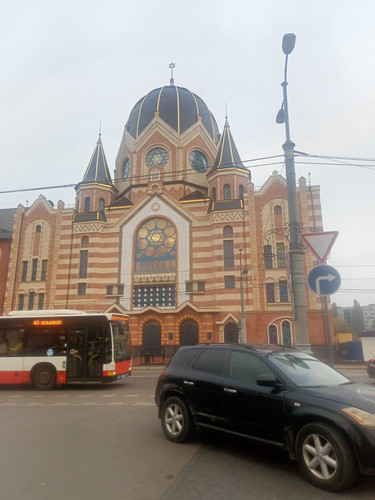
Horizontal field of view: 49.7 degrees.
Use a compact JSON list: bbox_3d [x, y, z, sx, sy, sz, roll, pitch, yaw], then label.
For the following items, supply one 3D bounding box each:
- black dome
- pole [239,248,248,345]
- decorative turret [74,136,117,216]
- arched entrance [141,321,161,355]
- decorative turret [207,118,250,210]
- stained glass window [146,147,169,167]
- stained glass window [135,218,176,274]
[{"bbox_3d":[-2.082,-17.187,54.608,12.280,11.480,12.280,-4,-15,12],"label":"black dome"},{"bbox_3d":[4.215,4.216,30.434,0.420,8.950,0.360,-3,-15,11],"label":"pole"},{"bbox_3d":[-10.905,-8.655,48.909,5.040,12.120,5.040,-4,-15,12],"label":"decorative turret"},{"bbox_3d":[-3.607,8.754,39.944,1.900,3.520,0.400,-4,-15,12],"label":"arched entrance"},{"bbox_3d":[4.539,-9.644,45.532,5.040,12.120,5.040,-4,-15,12],"label":"decorative turret"},{"bbox_3d":[-3.505,-10.612,46.363,2.720,2.720,0.300,-4,-15,12],"label":"stained glass window"},{"bbox_3d":[-3.475,-0.509,43.259,4.624,6.280,0.300,-4,-15,12],"label":"stained glass window"}]

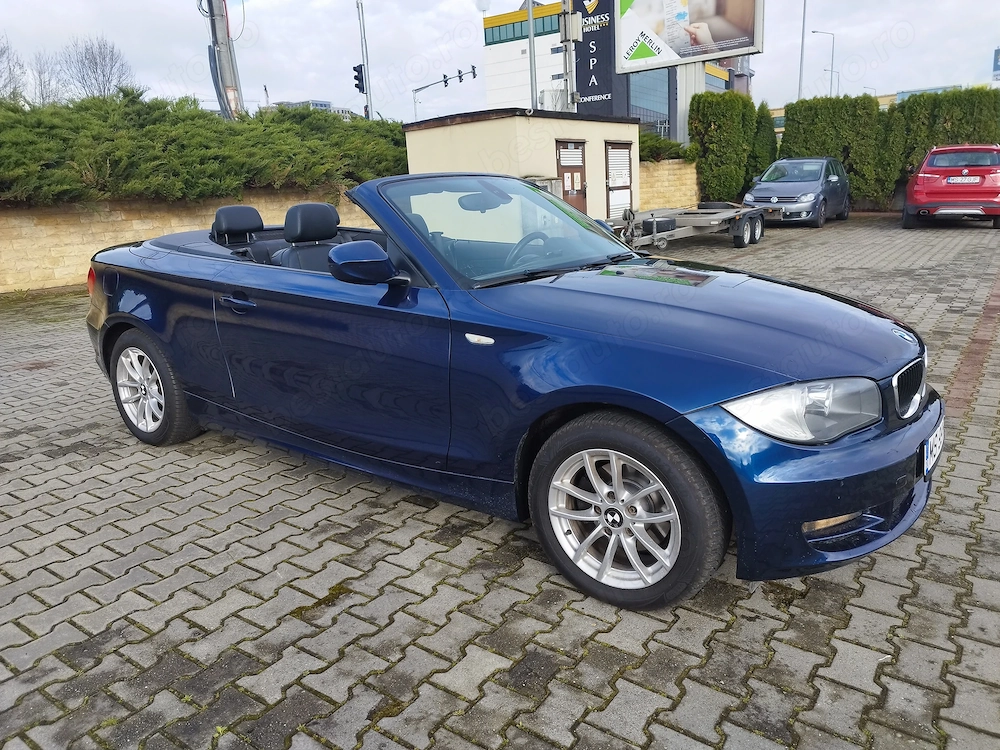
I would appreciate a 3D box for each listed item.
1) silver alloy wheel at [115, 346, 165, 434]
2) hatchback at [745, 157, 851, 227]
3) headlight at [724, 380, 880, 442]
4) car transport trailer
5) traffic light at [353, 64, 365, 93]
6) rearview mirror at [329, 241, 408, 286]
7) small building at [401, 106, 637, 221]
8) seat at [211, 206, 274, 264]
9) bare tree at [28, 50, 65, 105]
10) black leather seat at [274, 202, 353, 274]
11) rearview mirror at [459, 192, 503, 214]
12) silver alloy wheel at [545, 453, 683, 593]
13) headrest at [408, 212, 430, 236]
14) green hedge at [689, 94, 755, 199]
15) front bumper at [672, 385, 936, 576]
[{"bbox_3d":[-1.792,0.065,3.744,0.445,0.445,0.180,10,17,34],"label":"silver alloy wheel"},{"bbox_3d":[7.360,-4.450,17.620,1.760,1.580,4.200,8,18,36],"label":"hatchback"},{"bbox_3d":[0.847,0.094,1.991,0.340,0.170,0.370,10,19,34],"label":"headlight"},{"bbox_3d":[3.400,-2.780,13.500,2.250,0.850,5.300,7,17,33],"label":"car transport trailer"},{"bbox_3d":[-4.506,-9.411,23.000,0.360,0.880,0.290,-4,13,-8],"label":"traffic light"},{"bbox_3d":[-0.454,-0.381,2.471,0.170,0.155,0.230,10,19,34],"label":"rearview mirror"},{"bbox_3d":[0.605,-3.512,13.904,2.550,2.500,4.070,8,17,38],"label":"small building"},{"bbox_3d":[-1.155,-0.429,3.671,0.660,0.850,0.500,10,19,34],"label":"seat"},{"bbox_3d":[-26.130,-13.795,43.299,3.000,10.490,3.000,-3,14,0],"label":"bare tree"},{"bbox_3d":[-0.621,-0.304,3.284,0.750,0.950,0.520,10,19,34],"label":"black leather seat"},{"bbox_3d":[-0.081,-0.782,3.242,0.235,0.080,0.060,-14,18,-41],"label":"rearview mirror"},{"bbox_3d":[0.378,0.427,2.249,0.445,0.445,0.180,10,17,34],"label":"silver alloy wheel"},{"bbox_3d":[-0.488,-0.811,3.994,0.130,0.190,0.260,8,17,35],"label":"headrest"},{"bbox_3d":[5.299,-5.098,17.200,1.400,3.100,1.200,5,15,30],"label":"green hedge"},{"bbox_3d":[1.216,0.204,2.543,0.600,0.520,1.730,10,17,34],"label":"front bumper"}]

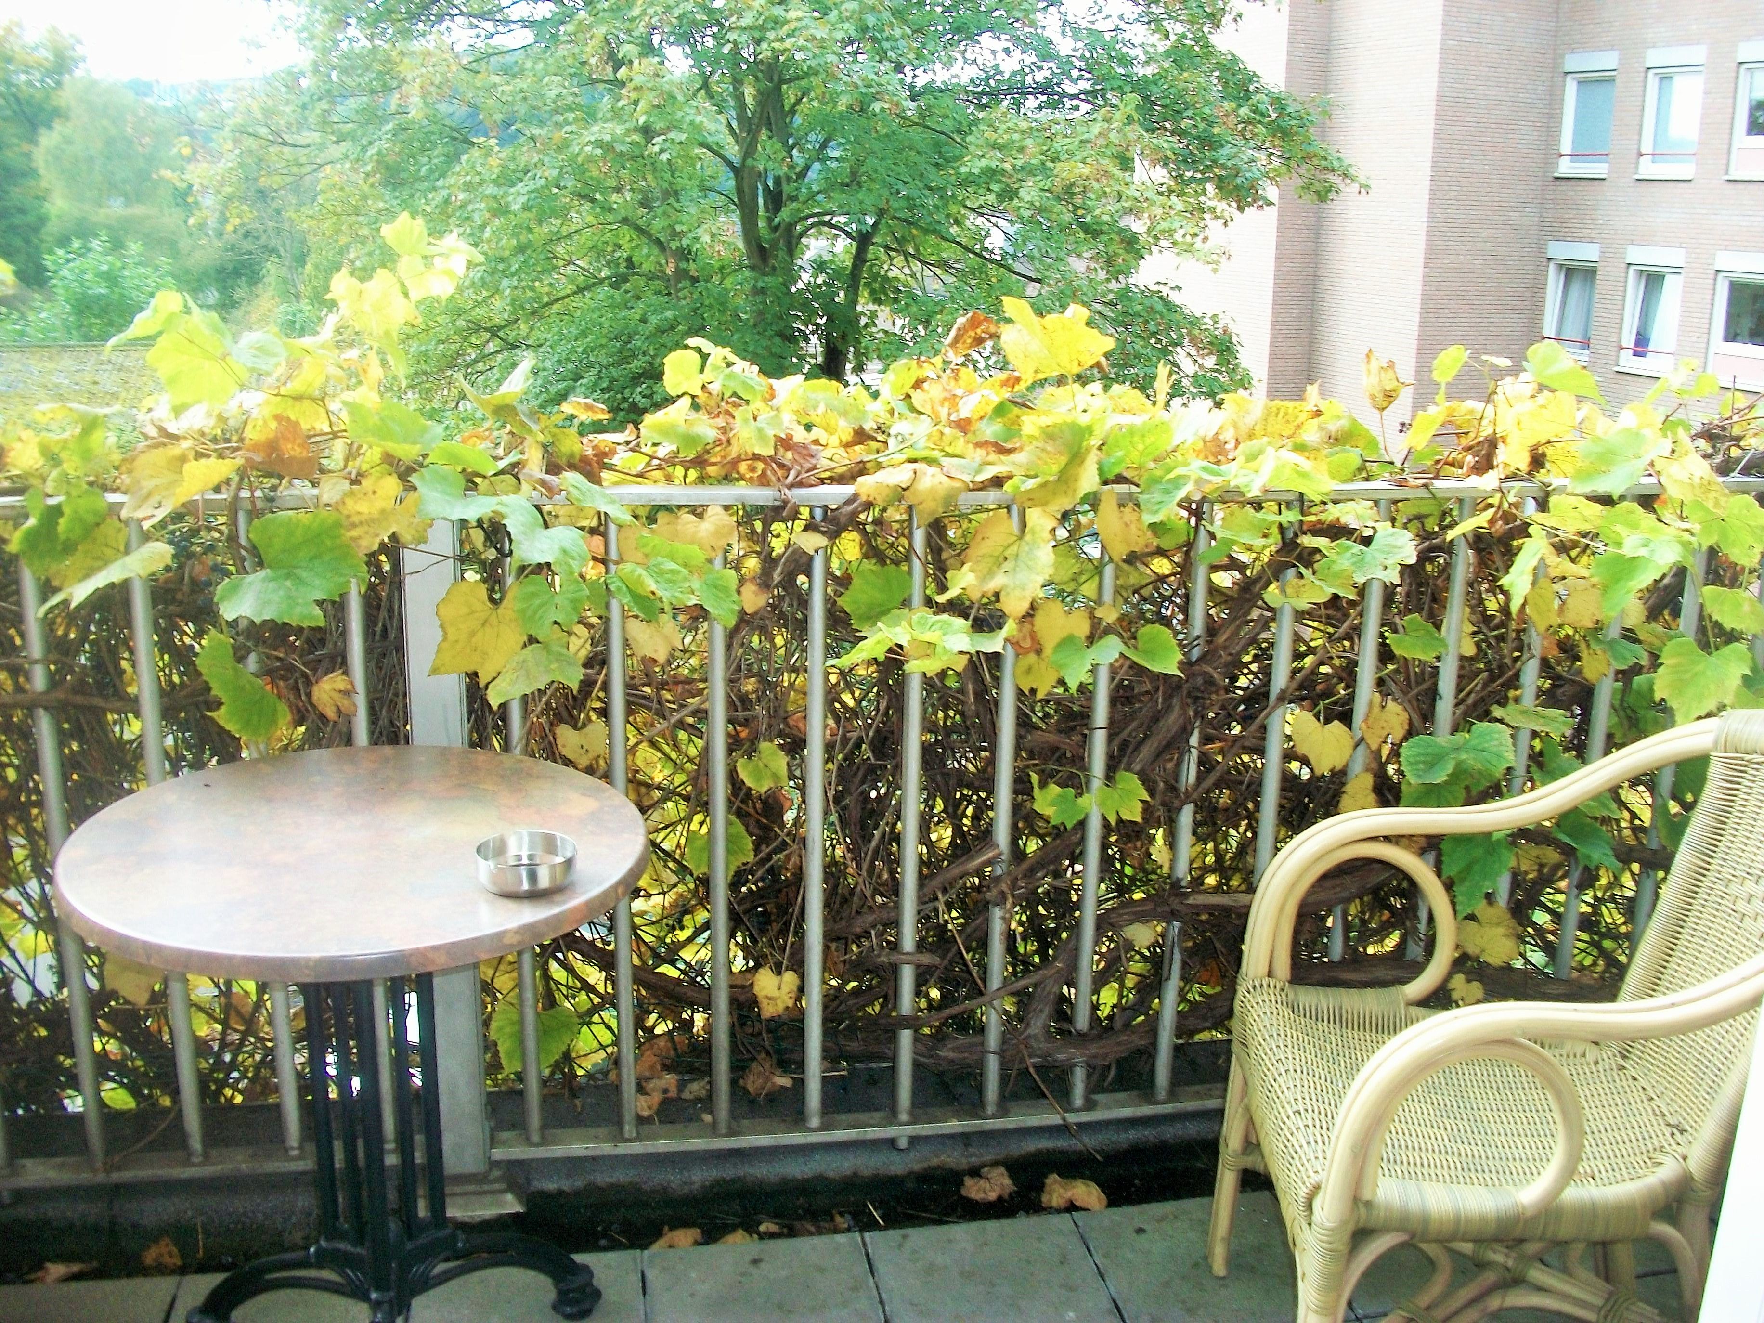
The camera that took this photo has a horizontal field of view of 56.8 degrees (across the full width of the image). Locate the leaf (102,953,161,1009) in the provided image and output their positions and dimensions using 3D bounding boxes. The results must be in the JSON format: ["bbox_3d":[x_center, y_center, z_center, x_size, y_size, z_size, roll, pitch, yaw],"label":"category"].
[{"bbox_3d":[-1.008,0.415,2.195,0.089,0.102,0.020,-4,6,-18],"label":"leaf"}]

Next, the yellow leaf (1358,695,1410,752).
[{"bbox_3d":[0.726,0.090,2.357,0.076,0.082,0.020,3,5,4],"label":"yellow leaf"}]

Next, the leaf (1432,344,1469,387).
[{"bbox_3d":[0.816,-0.425,2.344,0.052,0.064,0.035,1,-5,0],"label":"leaf"}]

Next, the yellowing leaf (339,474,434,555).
[{"bbox_3d":[-0.607,-0.180,1.987,0.117,0.112,0.030,-2,-14,-13],"label":"yellowing leaf"}]

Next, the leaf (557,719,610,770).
[{"bbox_3d":[-0.399,0.113,2.180,0.069,0.064,0.020,0,7,-10],"label":"leaf"}]

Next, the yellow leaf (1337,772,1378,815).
[{"bbox_3d":[0.704,0.201,2.414,0.071,0.083,0.025,-1,6,-10],"label":"yellow leaf"}]

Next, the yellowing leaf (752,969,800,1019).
[{"bbox_3d":[-0.154,0.484,2.376,0.072,0.078,0.020,0,5,-7],"label":"yellowing leaf"}]

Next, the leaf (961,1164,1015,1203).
[{"bbox_3d":[0.150,0.744,2.323,0.079,0.030,0.065,-1,16,-10],"label":"leaf"}]

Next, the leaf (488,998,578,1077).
[{"bbox_3d":[-0.500,0.538,2.333,0.128,0.110,0.035,-1,10,-9],"label":"leaf"}]

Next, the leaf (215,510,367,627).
[{"bbox_3d":[-0.696,-0.109,1.919,0.166,0.132,0.070,-3,16,-18],"label":"leaf"}]

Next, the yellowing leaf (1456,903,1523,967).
[{"bbox_3d":[0.899,0.402,2.415,0.081,0.087,0.040,6,16,15],"label":"yellowing leaf"}]

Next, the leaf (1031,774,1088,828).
[{"bbox_3d":[0.247,0.193,2.266,0.077,0.072,0.035,2,15,3],"label":"leaf"}]

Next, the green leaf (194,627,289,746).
[{"bbox_3d":[-0.797,0.033,2.008,0.080,0.152,0.050,-28,15,-15],"label":"green leaf"}]

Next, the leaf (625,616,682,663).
[{"bbox_3d":[-0.301,-0.029,2.153,0.071,0.062,0.030,-1,10,-9],"label":"leaf"}]

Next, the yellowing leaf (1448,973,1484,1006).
[{"bbox_3d":[0.869,0.489,2.425,0.061,0.046,0.014,3,5,-11],"label":"yellowing leaf"}]

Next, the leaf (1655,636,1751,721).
[{"bbox_3d":[1.168,0.025,2.317,0.115,0.108,0.050,7,16,19],"label":"leaf"}]

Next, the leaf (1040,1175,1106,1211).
[{"bbox_3d":[0.277,0.769,2.357,0.100,0.035,0.055,-1,15,-9],"label":"leaf"}]

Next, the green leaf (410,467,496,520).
[{"bbox_3d":[-0.505,-0.199,1.929,0.100,0.060,0.070,-2,16,-14],"label":"green leaf"}]

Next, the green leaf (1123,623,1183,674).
[{"bbox_3d":[0.373,-0.017,2.249,0.088,0.077,0.030,7,-9,19],"label":"green leaf"}]

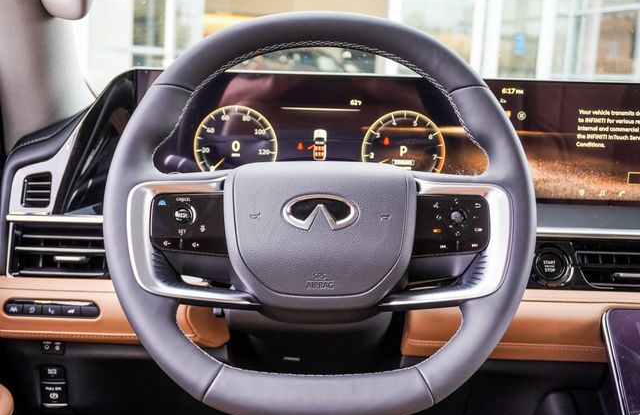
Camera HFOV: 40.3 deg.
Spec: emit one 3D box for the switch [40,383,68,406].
[{"bbox_3d":[-0.291,0.205,0.955,0.028,0.024,0.018,2,6,0],"label":"switch"}]

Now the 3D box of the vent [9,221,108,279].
[{"bbox_3d":[-0.265,0.043,0.913,0.112,0.057,0.040,2,4,0],"label":"vent"}]

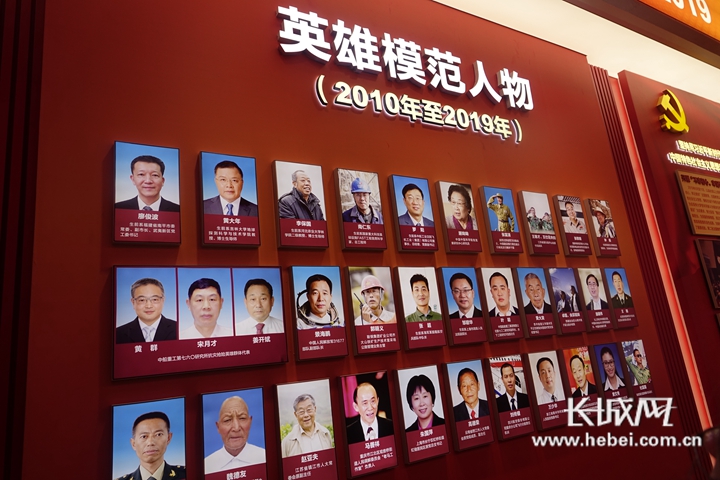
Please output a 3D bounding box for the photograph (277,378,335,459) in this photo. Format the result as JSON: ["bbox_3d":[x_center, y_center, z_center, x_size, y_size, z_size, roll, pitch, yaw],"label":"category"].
[{"bbox_3d":[-0.327,1.053,2.856,0.339,0.400,0.048,2,-16,-30],"label":"photograph"}]

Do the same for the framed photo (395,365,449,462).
[{"bbox_3d":[0.330,0.929,2.604,0.273,0.460,0.039,2,-15,-30],"label":"framed photo"}]

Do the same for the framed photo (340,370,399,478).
[{"bbox_3d":[0.036,0.918,2.435,0.273,0.460,0.039,2,-15,-30],"label":"framed photo"}]

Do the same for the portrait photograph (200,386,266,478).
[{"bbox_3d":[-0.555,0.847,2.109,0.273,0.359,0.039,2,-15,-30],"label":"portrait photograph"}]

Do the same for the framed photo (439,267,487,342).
[{"bbox_3d":[0.669,0.424,3.118,0.286,0.490,0.036,2,-16,-30],"label":"framed photo"}]

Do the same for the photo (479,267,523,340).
[{"bbox_3d":[0.969,0.436,3.292,0.286,0.490,0.036,2,-16,-30],"label":"photo"}]

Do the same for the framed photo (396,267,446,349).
[{"bbox_3d":[0.345,0.387,2.772,0.273,0.460,0.039,2,-15,-30],"label":"framed photo"}]

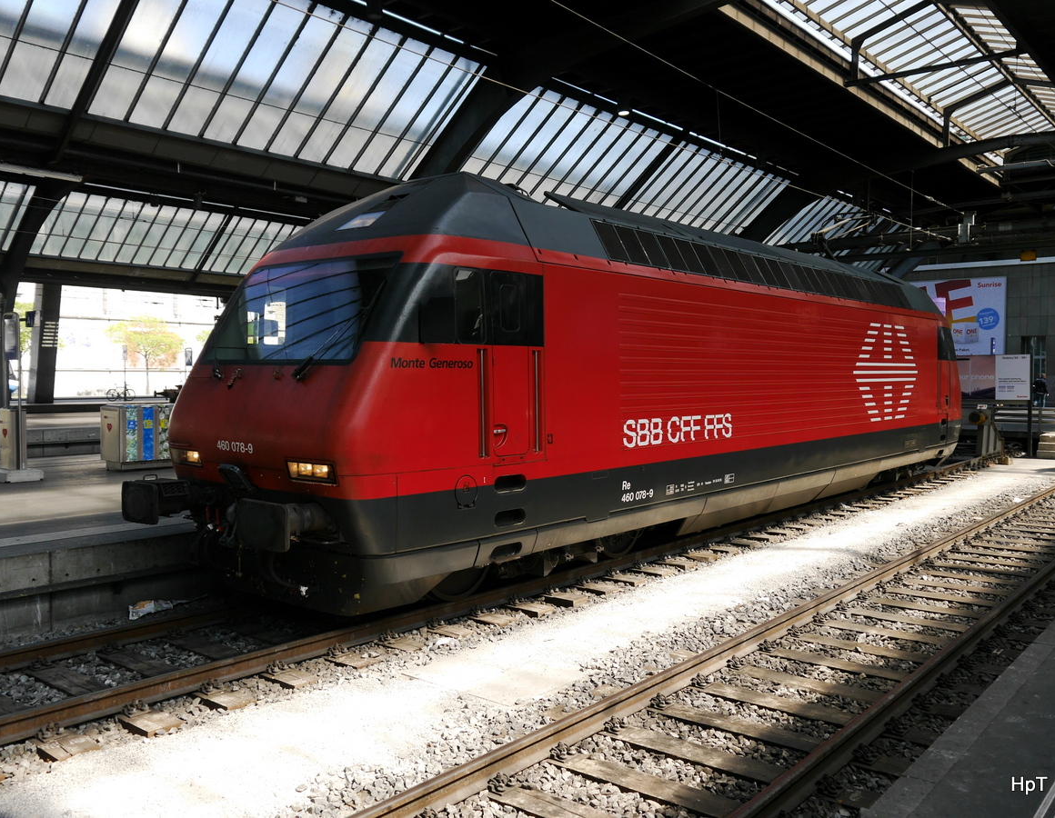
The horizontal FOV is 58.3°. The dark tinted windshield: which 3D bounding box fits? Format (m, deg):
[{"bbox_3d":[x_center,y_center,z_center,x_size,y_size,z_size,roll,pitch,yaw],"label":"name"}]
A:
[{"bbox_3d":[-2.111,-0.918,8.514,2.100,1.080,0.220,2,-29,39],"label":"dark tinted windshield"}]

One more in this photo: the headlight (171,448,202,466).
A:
[{"bbox_3d":[-3.137,0.451,8.779,0.550,0.165,0.110,2,3,39],"label":"headlight"}]

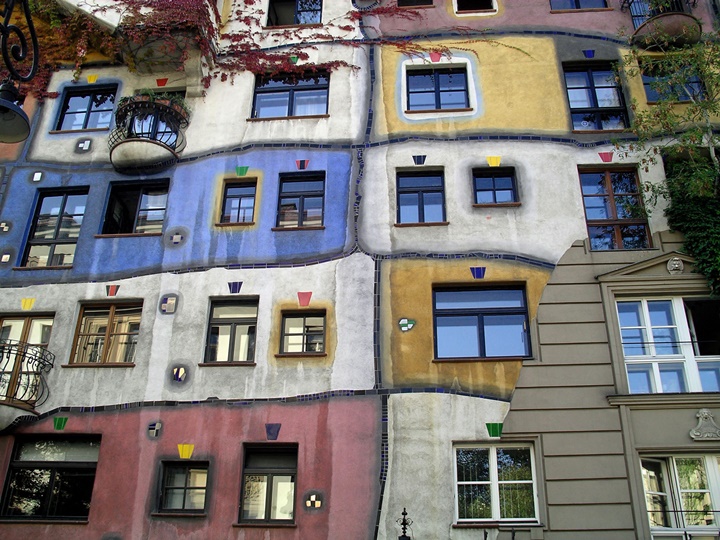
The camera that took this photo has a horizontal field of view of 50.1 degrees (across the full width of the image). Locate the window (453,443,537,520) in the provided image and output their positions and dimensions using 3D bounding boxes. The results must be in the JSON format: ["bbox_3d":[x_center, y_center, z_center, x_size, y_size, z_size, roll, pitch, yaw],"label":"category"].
[{"bbox_3d":[2.406,3.790,13.679,1.417,1.380,0.150,-2,-26,5],"label":"window"}]

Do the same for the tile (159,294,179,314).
[{"bbox_3d":[-3.920,0.705,15.756,0.382,0.431,0.040,-2,-26,5],"label":"tile"}]

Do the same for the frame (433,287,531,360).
[{"bbox_3d":[2.376,1.003,15.040,1.843,1.530,0.150,-2,-26,5],"label":"frame"}]

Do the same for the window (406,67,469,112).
[{"bbox_3d":[1.845,-4.234,18.224,1.450,1.330,0.160,-2,-27,5],"label":"window"}]

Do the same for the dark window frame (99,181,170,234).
[{"bbox_3d":[-4.955,-1.380,17.034,1.374,1.364,0.150,-2,-26,5],"label":"dark window frame"}]

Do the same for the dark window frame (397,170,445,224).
[{"bbox_3d":[1.307,-1.584,16.422,1.031,1.356,0.150,-2,-26,5],"label":"dark window frame"}]

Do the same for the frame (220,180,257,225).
[{"bbox_3d":[-2.641,-1.497,16.828,0.718,1.124,0.150,-2,-26,5],"label":"frame"}]

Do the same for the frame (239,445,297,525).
[{"bbox_3d":[-1.690,4.027,14.452,1.060,1.470,0.160,-2,-27,5],"label":"frame"}]

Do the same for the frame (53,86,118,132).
[{"bbox_3d":[-6.672,-3.913,18.915,1.390,1.340,0.160,-2,-27,5],"label":"frame"}]

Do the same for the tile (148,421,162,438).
[{"bbox_3d":[-3.989,3.103,14.992,0.280,0.330,0.030,-2,-27,5],"label":"tile"}]

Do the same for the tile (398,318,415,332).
[{"bbox_3d":[0.913,1.064,14.680,0.315,0.281,0.040,-2,-27,4],"label":"tile"}]

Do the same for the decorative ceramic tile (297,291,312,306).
[{"bbox_3d":[-1.147,0.605,15.955,0.320,0.330,0.030,-2,-27,5],"label":"decorative ceramic tile"}]

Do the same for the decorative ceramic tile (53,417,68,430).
[{"bbox_3d":[-5.786,2.974,14.863,0.300,0.255,0.040,-2,-26,5],"label":"decorative ceramic tile"}]

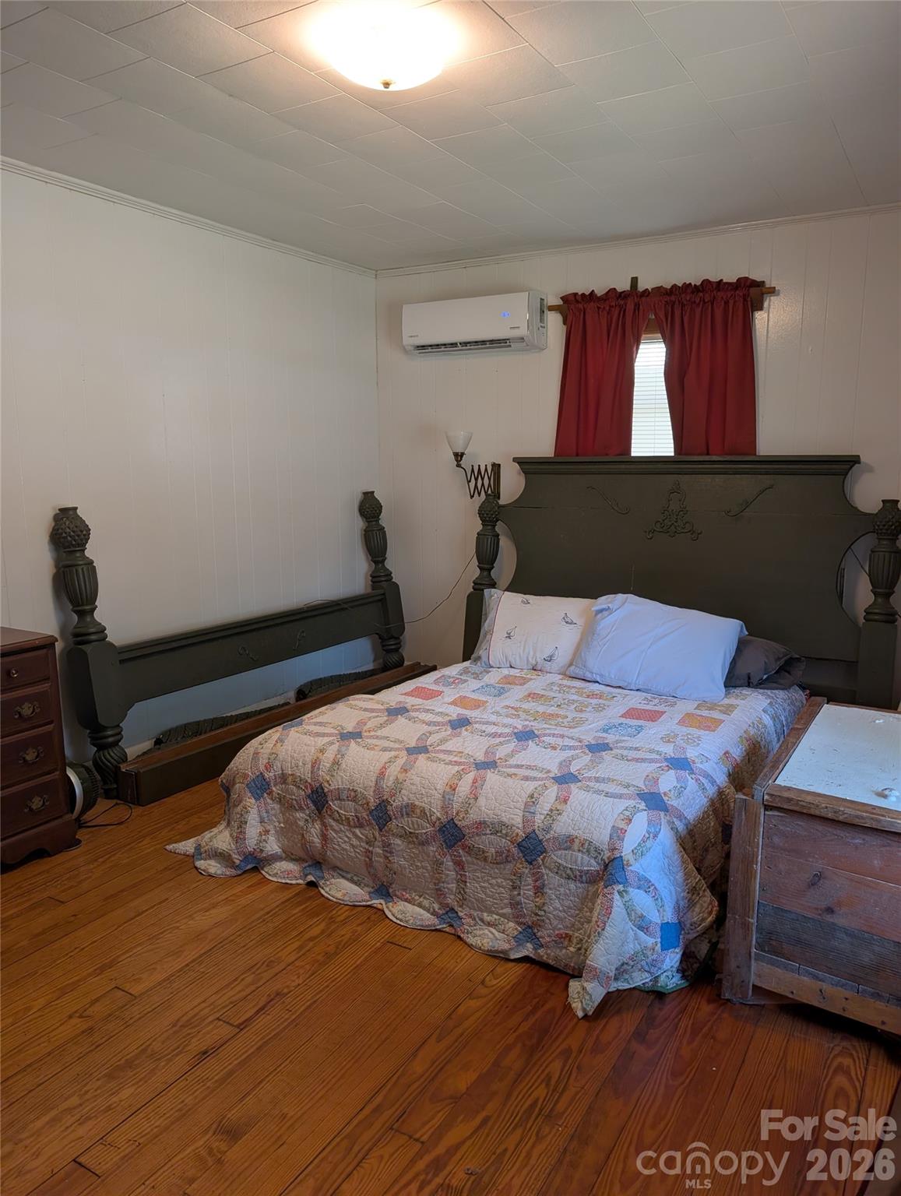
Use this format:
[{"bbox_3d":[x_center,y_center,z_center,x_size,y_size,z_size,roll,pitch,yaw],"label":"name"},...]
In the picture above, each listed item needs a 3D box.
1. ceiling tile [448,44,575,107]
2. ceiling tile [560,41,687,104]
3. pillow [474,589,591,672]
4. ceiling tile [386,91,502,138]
[{"bbox_3d":[0.158,-1.501,2.387,0.305,0.016,0.305,6,12,30],"label":"ceiling tile"},{"bbox_3d":[0.496,-1.493,2.353,0.300,0.020,0.300,6,12,31],"label":"ceiling tile"},{"bbox_3d":[0.478,0.162,4.195,0.640,0.430,0.160,5,-32,31],"label":"pillow"},{"bbox_3d":[-0.025,-1.551,2.665,0.300,0.020,0.300,6,12,31],"label":"ceiling tile"}]

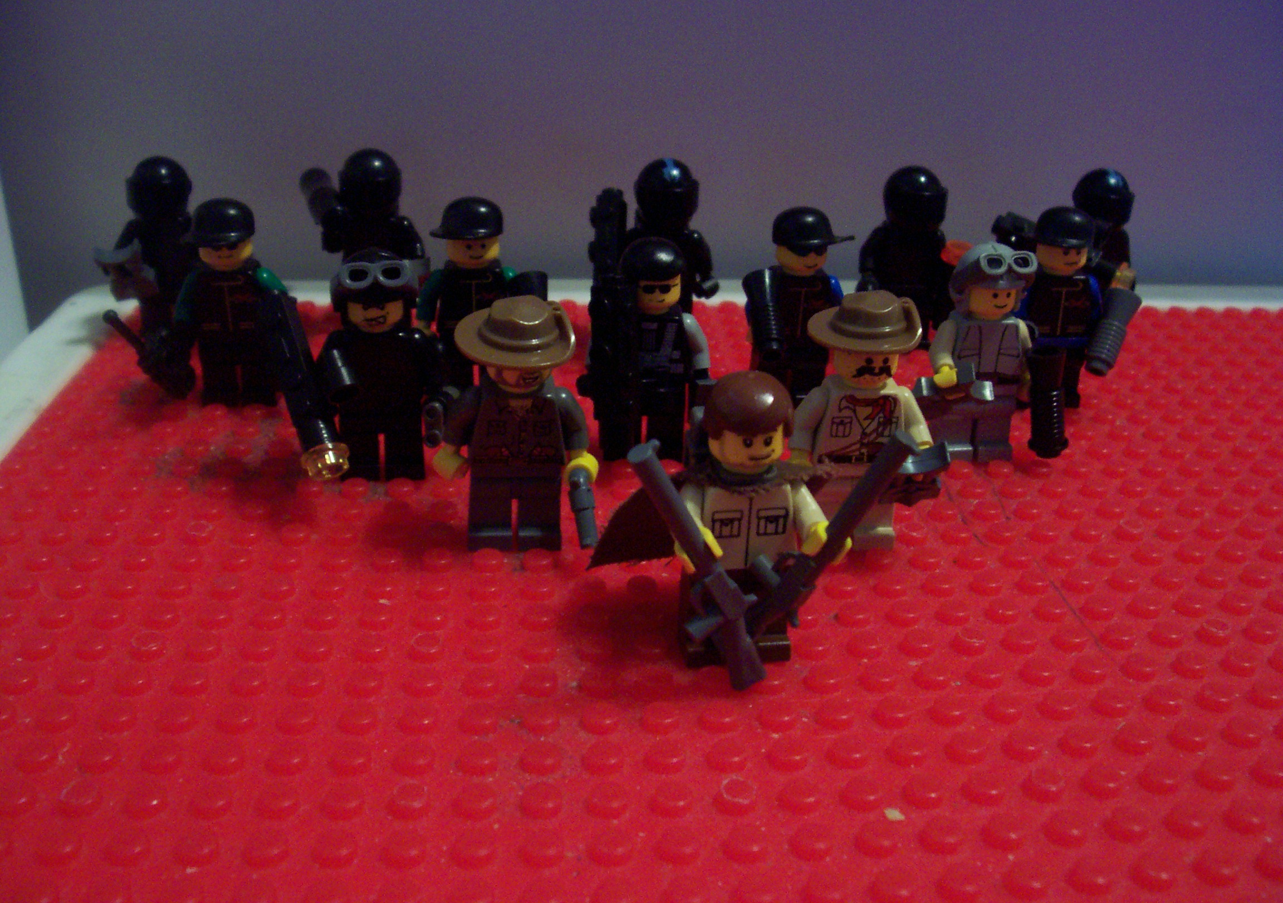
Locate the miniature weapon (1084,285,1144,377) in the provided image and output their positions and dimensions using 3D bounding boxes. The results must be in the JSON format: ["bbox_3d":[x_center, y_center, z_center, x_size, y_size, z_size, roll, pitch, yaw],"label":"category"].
[{"bbox_3d":[0.094,-0.024,0.252,0.007,0.009,0.018,20,73,30],"label":"miniature weapon"}]

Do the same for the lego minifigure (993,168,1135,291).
[{"bbox_3d":[0.100,-0.046,0.296,0.037,0.043,0.018,0,27,-5],"label":"lego minifigure"}]

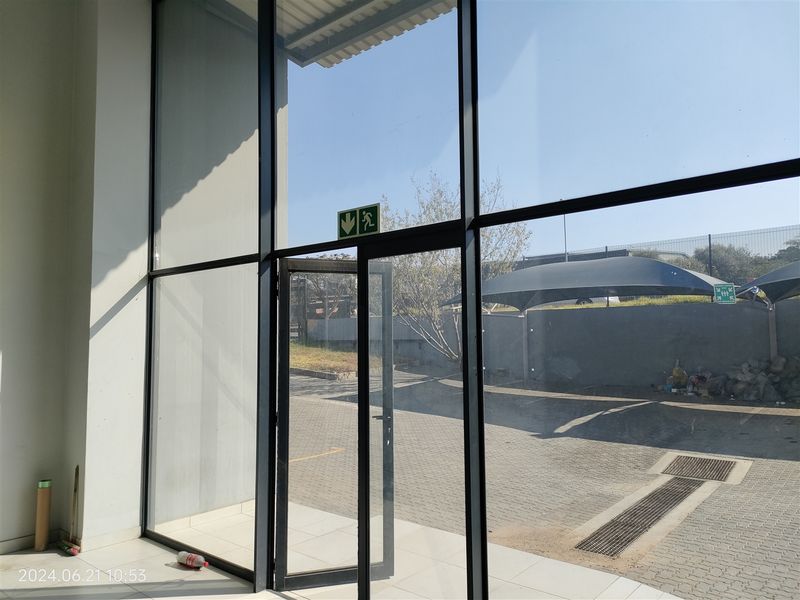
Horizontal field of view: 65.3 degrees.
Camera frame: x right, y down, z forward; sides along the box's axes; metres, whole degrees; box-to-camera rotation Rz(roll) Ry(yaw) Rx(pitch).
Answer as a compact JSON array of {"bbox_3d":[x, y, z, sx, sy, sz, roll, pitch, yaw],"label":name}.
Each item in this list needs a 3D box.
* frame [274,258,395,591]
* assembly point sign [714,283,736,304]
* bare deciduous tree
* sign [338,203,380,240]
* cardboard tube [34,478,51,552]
[{"bbox_3d":[-0.420,0.801,4.207,0.789,2.149,0.055,1,-5,-19],"label":"frame"},{"bbox_3d":[7.407,-0.141,14.200,0.440,0.440,0.020,-8,-8,34],"label":"assembly point sign"},{"bbox_3d":[2.019,-1.018,22.300,5.100,6.800,4.700,-1,-5,0],"label":"bare deciduous tree"},{"bbox_3d":[-0.247,-0.465,3.739,0.355,0.178,0.015,-5,-6,40],"label":"sign"},{"bbox_3d":[-2.850,1.712,4.978,0.084,0.540,0.084,0,-5,0],"label":"cardboard tube"}]

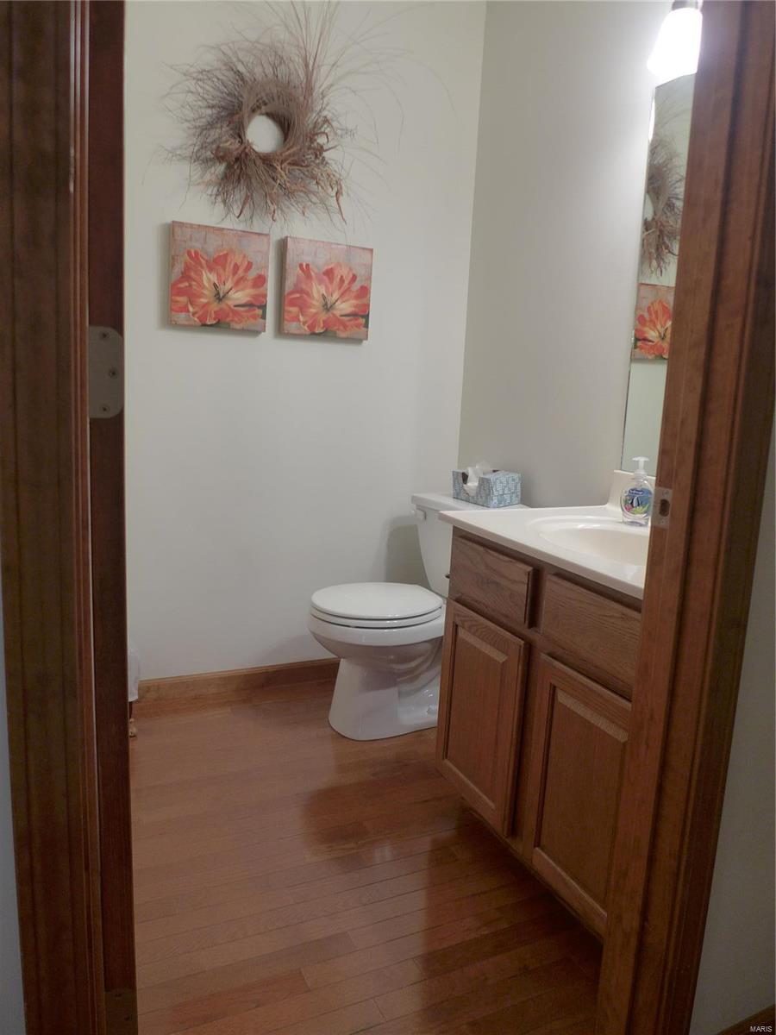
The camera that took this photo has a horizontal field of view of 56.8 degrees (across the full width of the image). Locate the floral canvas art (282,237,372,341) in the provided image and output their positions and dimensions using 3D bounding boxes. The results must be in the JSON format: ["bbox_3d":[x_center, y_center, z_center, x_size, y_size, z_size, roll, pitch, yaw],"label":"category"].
[{"bbox_3d":[-0.206,-0.769,2.440,0.305,0.307,0.039,-2,11,-24],"label":"floral canvas art"}]

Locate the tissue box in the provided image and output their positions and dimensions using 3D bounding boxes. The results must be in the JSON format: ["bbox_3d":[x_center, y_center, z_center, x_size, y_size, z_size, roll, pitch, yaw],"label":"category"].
[{"bbox_3d":[0.335,-0.096,2.404,0.130,0.093,0.212,-3,11,-29],"label":"tissue box"}]

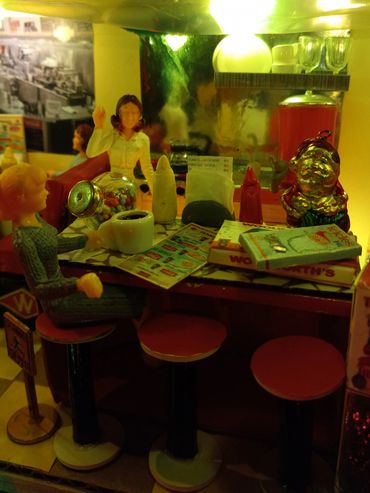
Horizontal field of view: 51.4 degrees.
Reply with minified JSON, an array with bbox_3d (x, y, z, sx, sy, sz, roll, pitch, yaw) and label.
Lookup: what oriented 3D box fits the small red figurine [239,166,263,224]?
[{"bbox_3d":[0.044,-0.035,0.260,0.015,0.037,0.013,3,19,9],"label":"small red figurine"}]

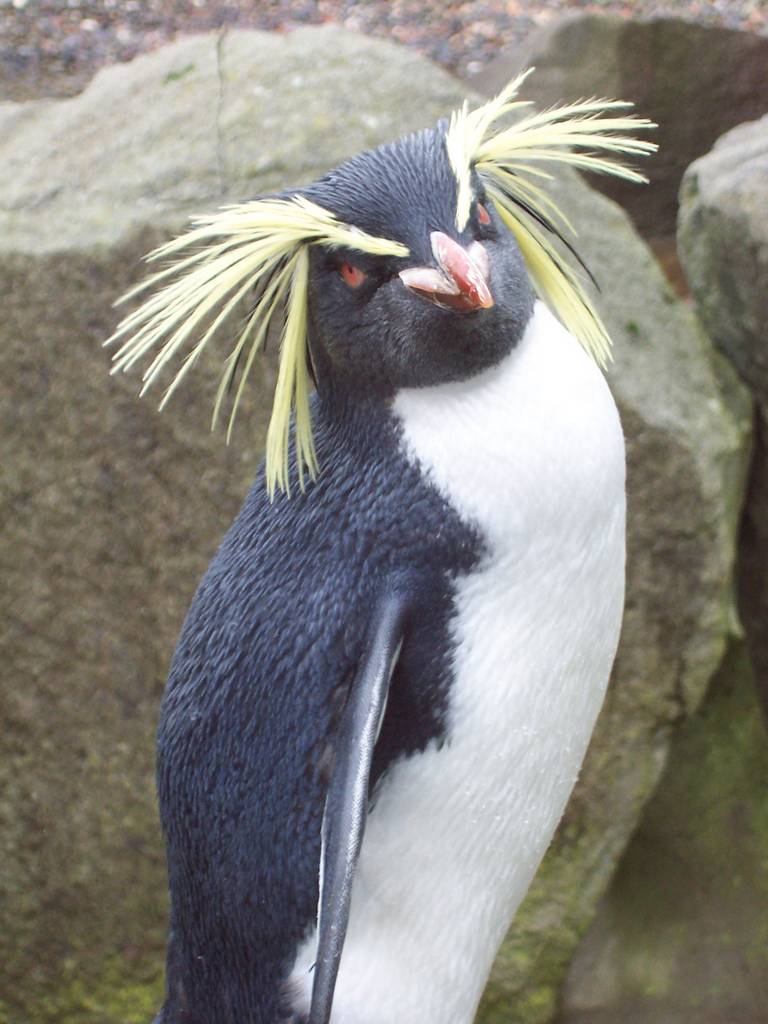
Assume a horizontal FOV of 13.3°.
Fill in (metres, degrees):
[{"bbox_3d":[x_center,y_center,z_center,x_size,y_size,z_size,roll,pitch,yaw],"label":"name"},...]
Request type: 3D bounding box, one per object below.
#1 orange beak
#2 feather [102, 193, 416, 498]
[{"bbox_3d":[0.025,-0.084,1.155,0.031,0.023,0.041,-25,34,-14],"label":"orange beak"},{"bbox_3d":[-0.046,-0.062,1.200,0.102,0.095,0.060,-23,22,-19],"label":"feather"}]

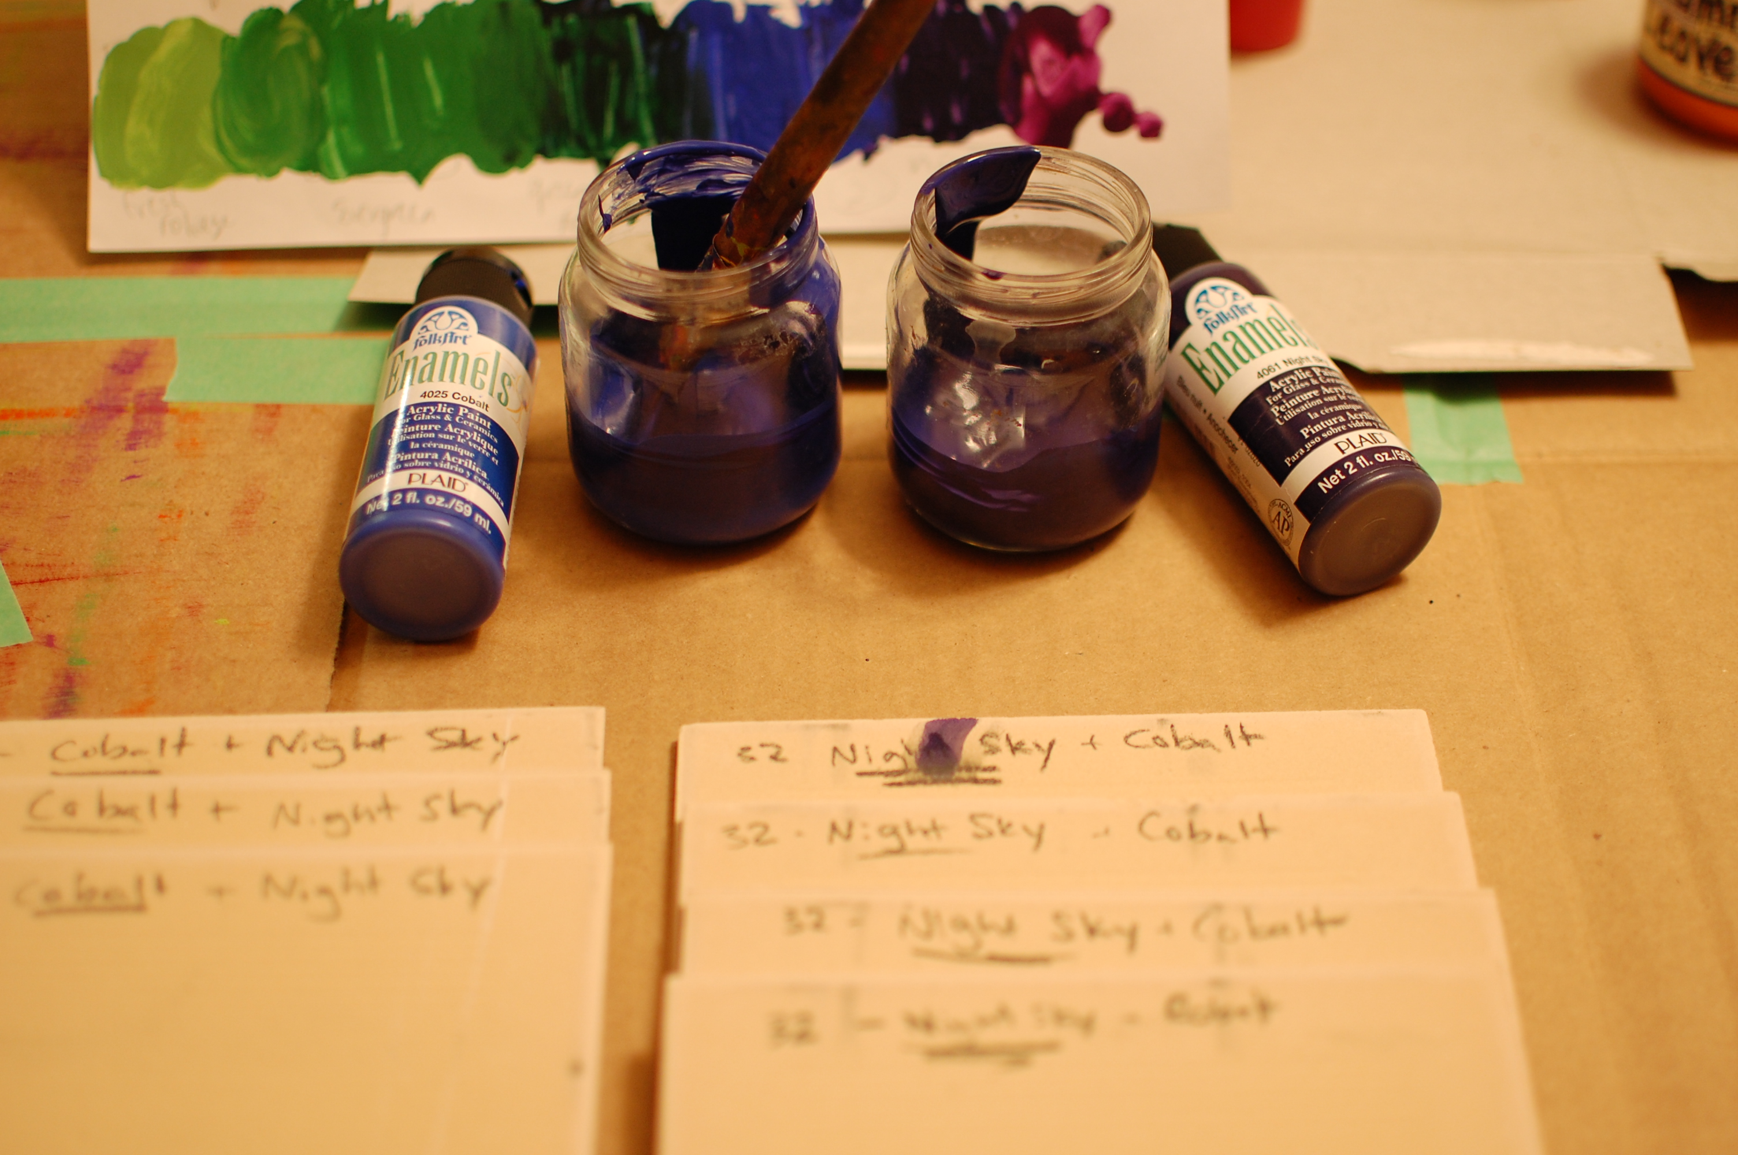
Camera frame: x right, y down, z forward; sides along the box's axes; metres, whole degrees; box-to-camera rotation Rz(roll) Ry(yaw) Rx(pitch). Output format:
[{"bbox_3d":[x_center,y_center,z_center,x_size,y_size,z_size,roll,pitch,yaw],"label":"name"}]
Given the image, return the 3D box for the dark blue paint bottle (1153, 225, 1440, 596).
[{"bbox_3d":[0.090,-0.041,0.573,0.034,0.034,0.106,-15,45,-16],"label":"dark blue paint bottle"}]

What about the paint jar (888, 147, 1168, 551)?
[{"bbox_3d":[0.035,-0.051,0.554,0.062,0.074,0.062,0,43,0],"label":"paint jar"}]

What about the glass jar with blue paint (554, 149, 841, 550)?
[{"bbox_3d":[-0.037,-0.052,0.555,0.062,0.074,0.062,0,43,0],"label":"glass jar with blue paint"}]

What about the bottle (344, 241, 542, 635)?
[{"bbox_3d":[-0.094,-0.033,0.564,0.034,0.034,0.106,5,43,-4],"label":"bottle"}]

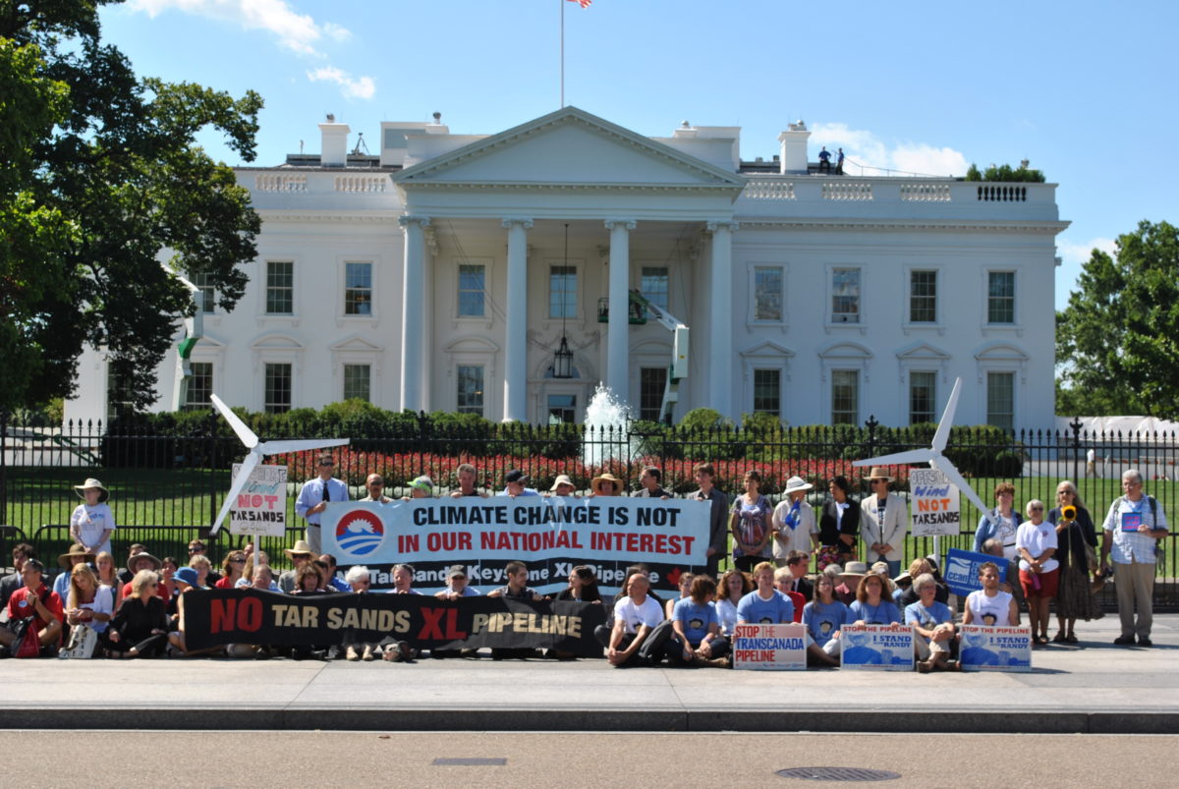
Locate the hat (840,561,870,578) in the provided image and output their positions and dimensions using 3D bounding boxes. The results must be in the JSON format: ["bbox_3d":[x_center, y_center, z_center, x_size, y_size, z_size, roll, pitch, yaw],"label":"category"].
[{"bbox_3d":[2.631,1.739,20.600,0.310,0.157,0.340,1,-2,3],"label":"hat"}]

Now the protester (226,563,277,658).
[{"bbox_3d":[-3.214,2.051,19.769,0.550,0.843,0.720,0,-3,1],"label":"protester"}]

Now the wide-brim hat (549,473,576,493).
[{"bbox_3d":[-0.294,0.966,22.500,0.295,0.170,0.320,1,-2,-3],"label":"wide-brim hat"}]

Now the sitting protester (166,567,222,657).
[{"bbox_3d":[-3.499,1.932,18.327,0.640,0.805,0.780,0,-3,11],"label":"sitting protester"}]

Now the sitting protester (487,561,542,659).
[{"bbox_3d":[-0.702,2.044,19.664,0.600,0.880,0.780,1,-2,-5],"label":"sitting protester"}]

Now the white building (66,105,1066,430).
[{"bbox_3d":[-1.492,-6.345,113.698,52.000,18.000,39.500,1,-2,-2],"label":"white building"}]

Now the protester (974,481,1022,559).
[{"bbox_3d":[4.346,1.765,22.037,0.500,1.655,0.350,1,-3,-5],"label":"protester"}]

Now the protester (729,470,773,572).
[{"bbox_3d":[1.777,1.711,22.639,0.480,1.748,0.340,0,-3,5],"label":"protester"}]

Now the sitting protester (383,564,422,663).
[{"bbox_3d":[-1.653,1.925,18.178,0.550,0.838,0.880,1,-3,0],"label":"sitting protester"}]

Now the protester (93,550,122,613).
[{"bbox_3d":[-4.633,1.937,19.778,0.550,0.855,0.750,1,-3,-3],"label":"protester"}]

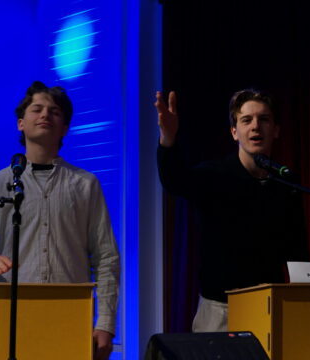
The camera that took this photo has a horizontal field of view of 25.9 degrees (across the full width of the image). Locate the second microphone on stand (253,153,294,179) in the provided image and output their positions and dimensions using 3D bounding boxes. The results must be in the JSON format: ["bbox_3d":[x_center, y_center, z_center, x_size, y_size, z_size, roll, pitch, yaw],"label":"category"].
[{"bbox_3d":[0.395,-0.047,2.237,0.050,0.050,0.250,3,15,-21],"label":"second microphone on stand"}]

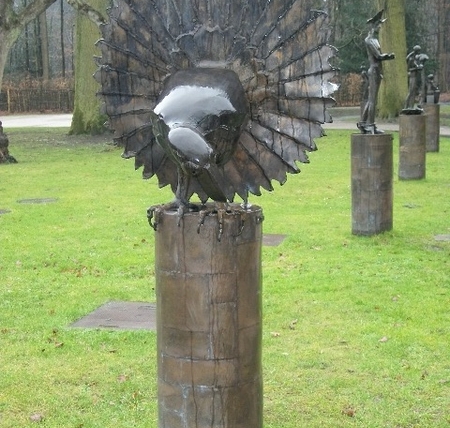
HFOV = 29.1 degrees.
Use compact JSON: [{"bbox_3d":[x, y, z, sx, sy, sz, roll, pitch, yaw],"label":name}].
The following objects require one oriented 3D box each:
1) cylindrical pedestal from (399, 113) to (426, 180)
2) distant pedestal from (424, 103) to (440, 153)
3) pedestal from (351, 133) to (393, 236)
[{"bbox_3d":[3.064,-1.090,14.150,0.430,1.030,0.430,0,8,0],"label":"cylindrical pedestal"},{"bbox_3d":[4.640,-1.940,19.600,0.430,1.030,0.430,0,8,0],"label":"distant pedestal"},{"bbox_3d":[1.539,-0.317,9.050,0.430,1.030,0.430,0,8,0],"label":"pedestal"}]

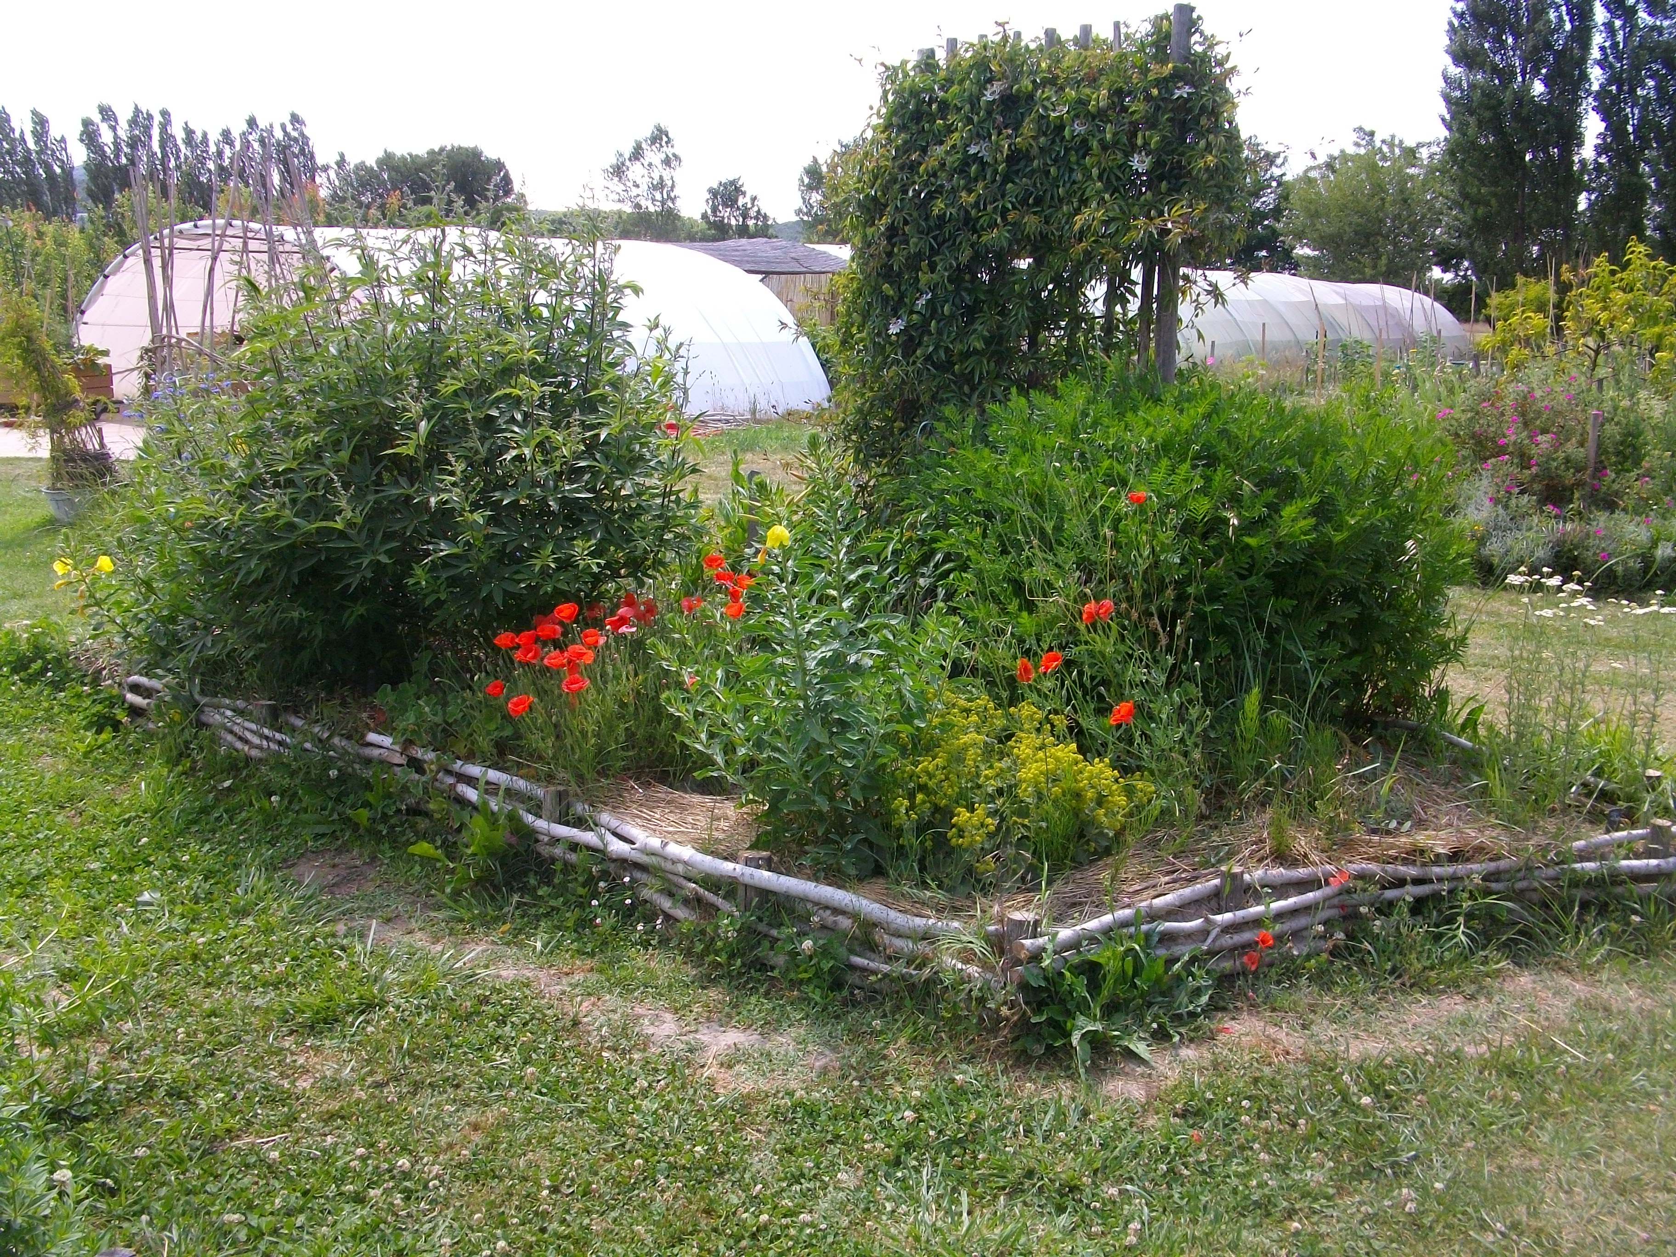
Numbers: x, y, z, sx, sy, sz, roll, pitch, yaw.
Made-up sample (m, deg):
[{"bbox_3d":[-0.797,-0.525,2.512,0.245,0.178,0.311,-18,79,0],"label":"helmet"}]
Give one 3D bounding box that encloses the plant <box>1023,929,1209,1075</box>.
[{"bbox_3d":[0.624,0.818,3.507,0.420,0.230,0.360,0,11,0],"label":"plant"}]

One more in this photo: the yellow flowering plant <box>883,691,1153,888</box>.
[{"bbox_3d":[0.467,0.407,4.129,0.670,0.450,0.550,0,11,0],"label":"yellow flowering plant"}]

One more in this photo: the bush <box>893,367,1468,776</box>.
[{"bbox_3d":[1.212,-0.265,5.554,1.970,1.300,1.500,0,11,0],"label":"bush"}]

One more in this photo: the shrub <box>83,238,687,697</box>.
[{"bbox_3d":[-1.795,-0.688,6.290,2.350,1.800,1.900,-3,12,-16],"label":"shrub"}]

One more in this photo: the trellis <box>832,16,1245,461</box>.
[{"bbox_3d":[0.818,-1.121,6.403,1.700,2.500,0.750,6,13,26],"label":"trellis"}]

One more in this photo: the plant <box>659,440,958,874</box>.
[{"bbox_3d":[-0.081,0.092,4.077,0.750,1.100,0.680,0,11,0],"label":"plant"}]

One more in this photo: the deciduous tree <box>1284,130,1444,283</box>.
[{"bbox_3d":[21.309,-15.579,63.142,6.800,9.300,6.600,0,11,0],"label":"deciduous tree"}]

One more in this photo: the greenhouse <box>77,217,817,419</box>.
[{"bbox_3d":[-6.662,-5.538,27.864,8.200,3.050,11.000,8,13,32],"label":"greenhouse"}]

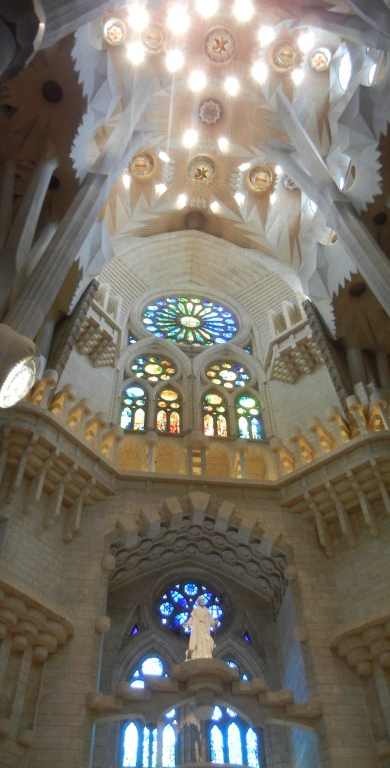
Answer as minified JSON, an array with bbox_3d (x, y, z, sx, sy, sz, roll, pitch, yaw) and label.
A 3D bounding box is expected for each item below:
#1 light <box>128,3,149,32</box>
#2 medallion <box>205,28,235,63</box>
[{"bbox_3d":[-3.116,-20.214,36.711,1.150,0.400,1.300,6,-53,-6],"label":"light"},{"bbox_3d":[1.478,-19.587,38.570,1.750,0.350,1.750,-1,-53,-1],"label":"medallion"}]

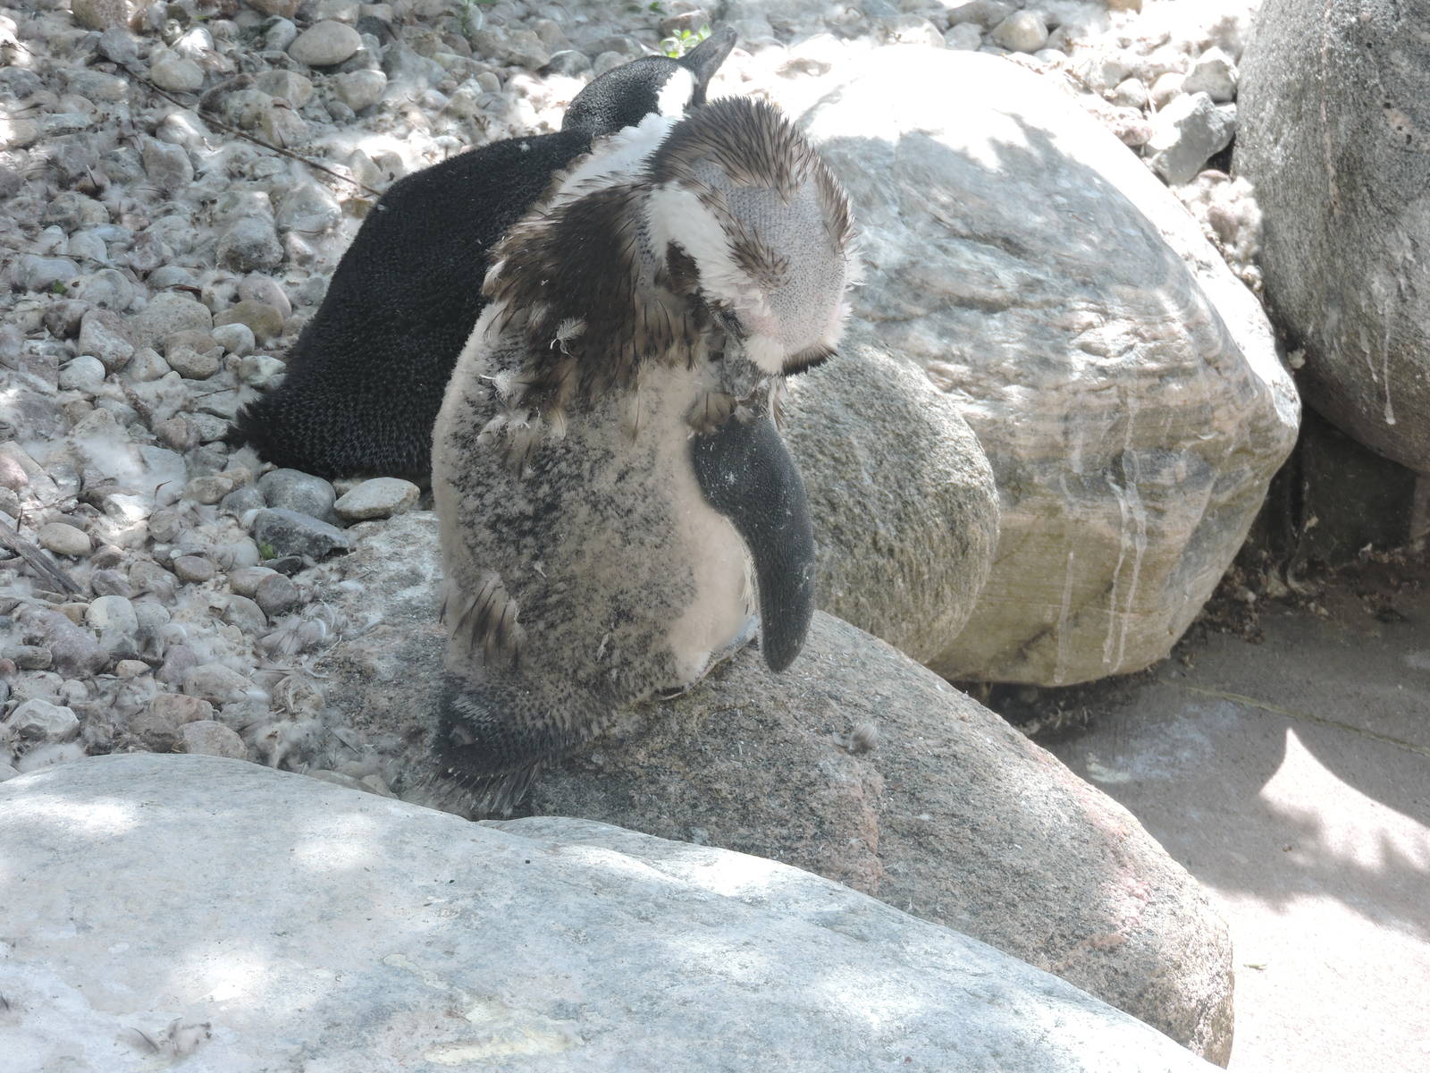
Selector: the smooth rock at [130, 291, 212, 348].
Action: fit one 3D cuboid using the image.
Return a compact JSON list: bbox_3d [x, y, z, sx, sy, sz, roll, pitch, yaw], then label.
[{"bbox_3d":[-0.406,-0.162,4.163,0.061,0.040,0.050,0,29,0],"label":"smooth rock"}]

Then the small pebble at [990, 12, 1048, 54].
[{"bbox_3d":[0.251,-0.415,4.604,0.046,0.034,0.039,0,30,0],"label":"small pebble"}]

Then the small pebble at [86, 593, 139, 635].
[{"bbox_3d":[-0.408,0.053,3.775,0.035,0.028,0.029,0,29,0],"label":"small pebble"}]

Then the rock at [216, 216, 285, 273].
[{"bbox_3d":[-0.356,-0.222,4.269,0.051,0.044,0.041,0,30,0],"label":"rock"}]

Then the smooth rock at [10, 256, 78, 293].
[{"bbox_3d":[-0.531,-0.207,4.416,0.052,0.026,0.042,0,28,0],"label":"smooth rock"}]

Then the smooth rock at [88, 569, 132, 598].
[{"bbox_3d":[-0.415,0.033,3.827,0.031,0.022,0.024,0,30,0],"label":"smooth rock"}]

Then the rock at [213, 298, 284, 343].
[{"bbox_3d":[-0.347,-0.160,4.160,0.054,0.030,0.041,0,30,0],"label":"rock"}]

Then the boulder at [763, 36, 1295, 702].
[{"bbox_3d":[0.245,-0.134,4.335,0.430,0.390,0.460,-6,31,-10],"label":"boulder"}]

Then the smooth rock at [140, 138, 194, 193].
[{"bbox_3d":[-0.452,-0.306,4.601,0.044,0.043,0.051,0,28,0],"label":"smooth rock"}]

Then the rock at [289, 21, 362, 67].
[{"bbox_3d":[-0.320,-0.405,4.585,0.061,0.036,0.045,5,30,9],"label":"rock"}]

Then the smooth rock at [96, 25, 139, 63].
[{"bbox_3d":[-0.517,-0.426,4.827,0.038,0.032,0.036,0,28,0],"label":"smooth rock"}]

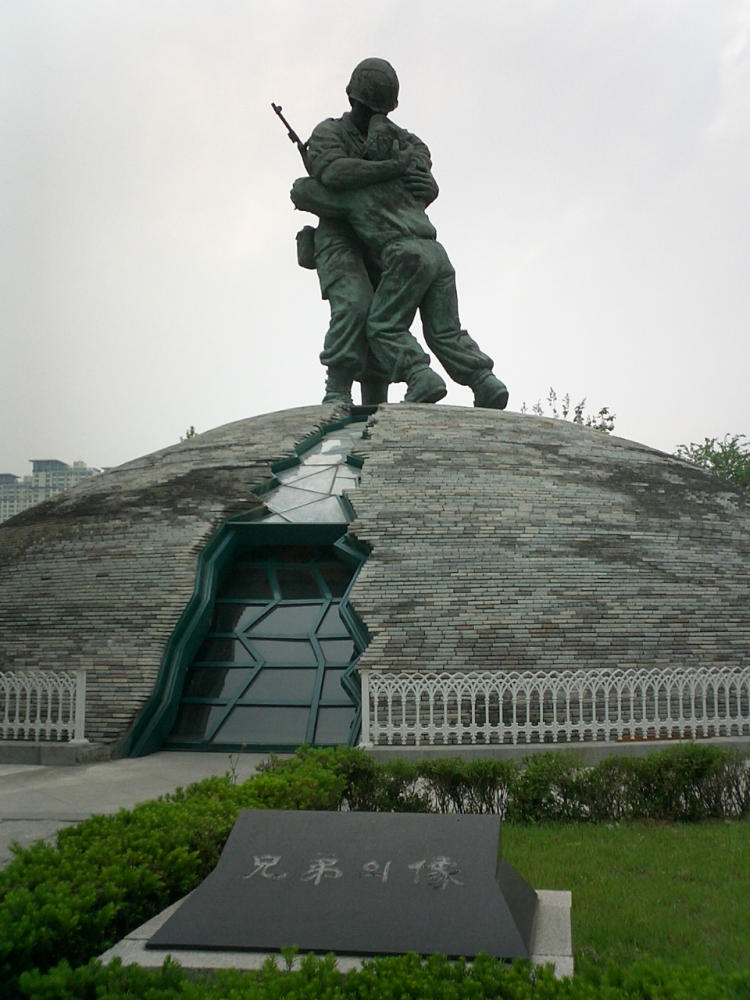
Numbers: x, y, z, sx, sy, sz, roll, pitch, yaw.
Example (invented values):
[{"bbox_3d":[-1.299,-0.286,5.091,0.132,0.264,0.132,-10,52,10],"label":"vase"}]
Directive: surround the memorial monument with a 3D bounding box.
[{"bbox_3d":[0.404,-4.630,18.792,3.000,6.550,2.800,3,-8,-28],"label":"memorial monument"}]

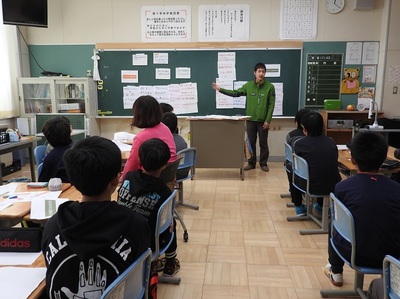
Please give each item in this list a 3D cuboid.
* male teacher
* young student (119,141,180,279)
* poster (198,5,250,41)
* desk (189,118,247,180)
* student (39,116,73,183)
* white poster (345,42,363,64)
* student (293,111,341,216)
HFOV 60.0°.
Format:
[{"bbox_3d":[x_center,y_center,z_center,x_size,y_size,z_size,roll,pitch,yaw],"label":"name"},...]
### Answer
[{"bbox_3d":[0.694,-0.508,5.526,1.010,1.700,0.400,2,10,12],"label":"male teacher"},{"bbox_3d":[-0.318,0.405,2.202,0.410,1.010,0.580,2,10,13],"label":"young student"},{"bbox_3d":[0.424,-2.169,5.950,0.873,0.593,0.015,0,9,5],"label":"poster"},{"bbox_3d":[0.279,-0.029,5.181,0.900,0.900,0.480,0,9,5],"label":"desk"},{"bbox_3d":[-1.177,0.240,3.038,0.450,1.090,0.640,6,11,34],"label":"student"},{"bbox_3d":[2.596,-1.624,5.848,0.249,0.360,0.010,1,10,5],"label":"white poster"},{"bbox_3d":[1.084,0.175,3.316,0.440,1.100,0.680,1,10,8],"label":"student"}]

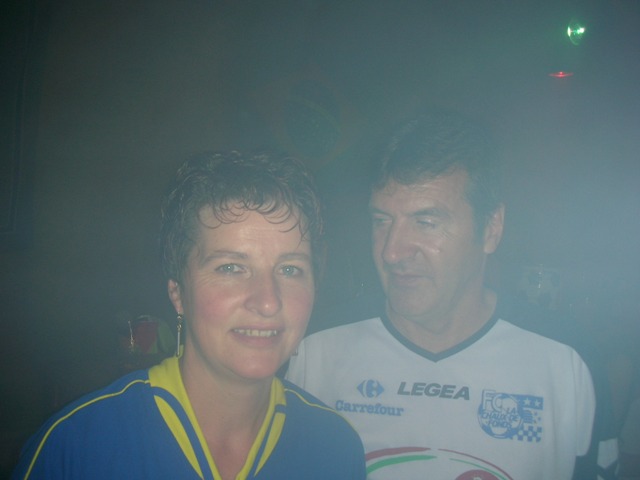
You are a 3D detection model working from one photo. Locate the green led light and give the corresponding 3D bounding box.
[{"bbox_3d":[1.268,-1.026,3.200,0.100,0.110,0.070,-4,9,45],"label":"green led light"}]

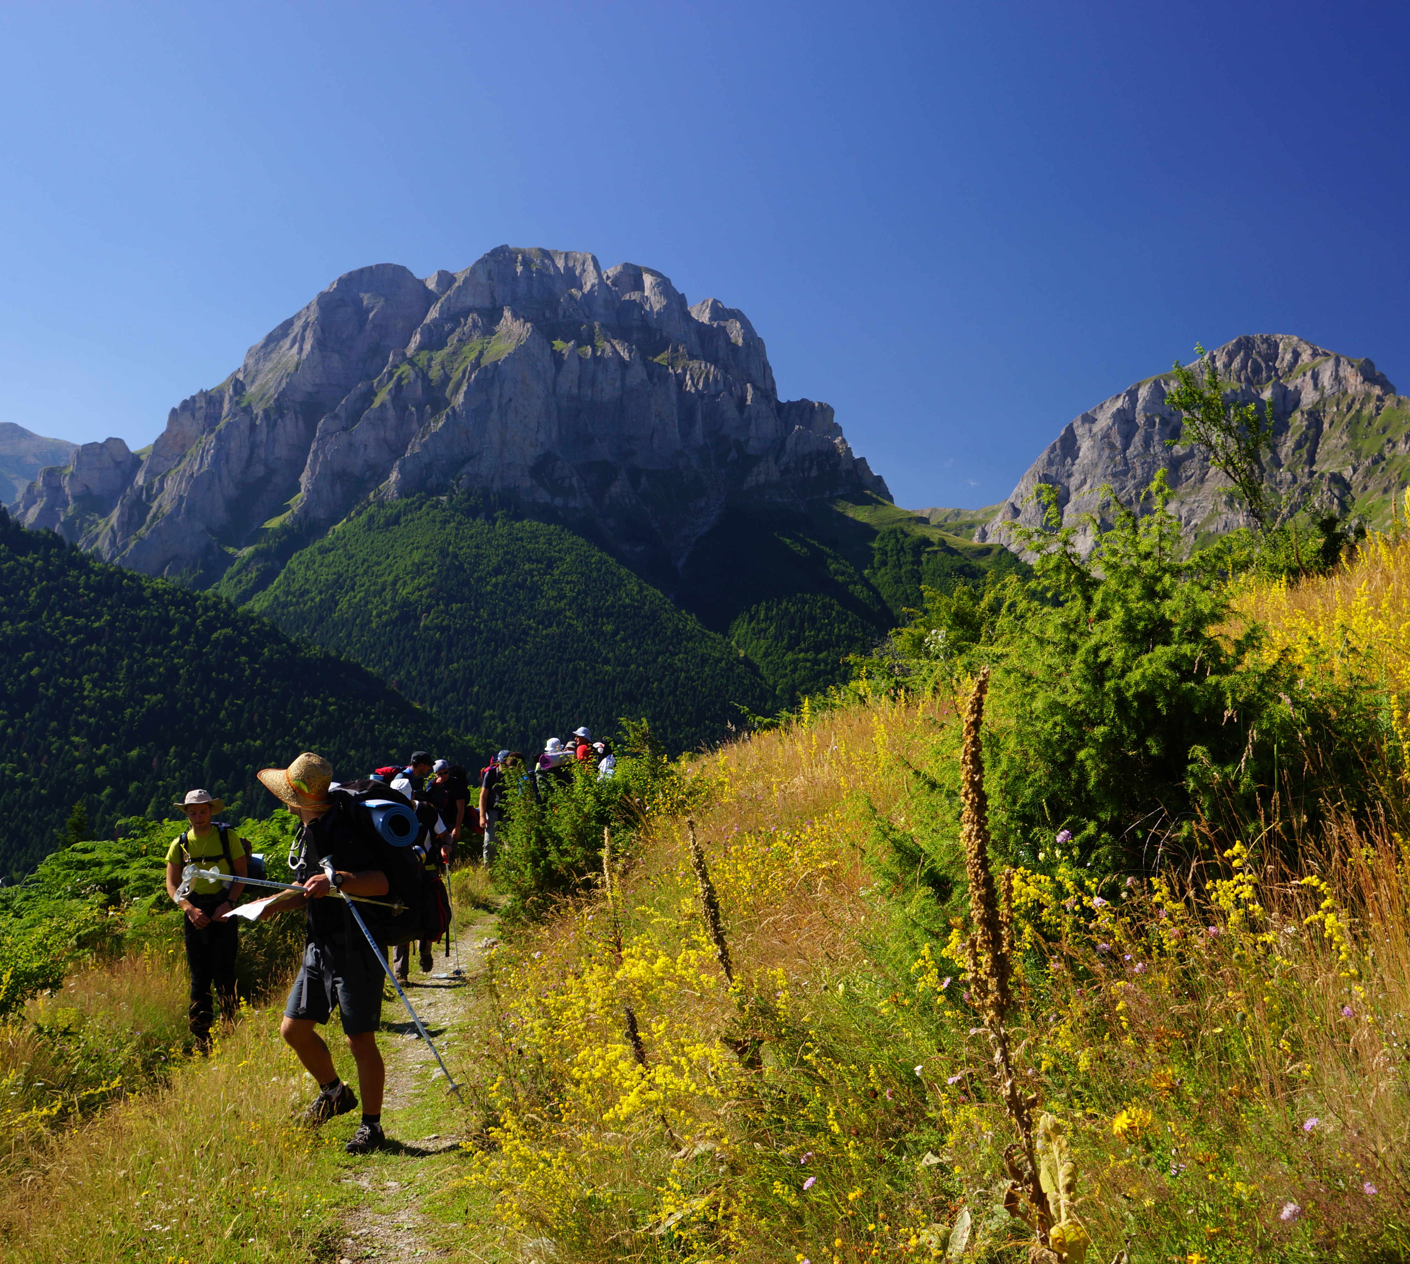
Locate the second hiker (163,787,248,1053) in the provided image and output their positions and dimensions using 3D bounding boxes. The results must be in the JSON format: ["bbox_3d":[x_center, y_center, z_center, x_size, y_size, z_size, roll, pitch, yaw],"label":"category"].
[{"bbox_3d":[-3.340,1.950,10.600,0.560,1.800,0.420,0,-3,5],"label":"second hiker"}]

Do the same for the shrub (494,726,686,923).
[{"bbox_3d":[-1.210,2.000,17.000,2.000,2.100,1.800,0,-3,-4],"label":"shrub"}]

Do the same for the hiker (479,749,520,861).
[{"bbox_3d":[-2.570,2.380,20.200,0.520,1.750,0.420,2,-3,-30],"label":"hiker"}]

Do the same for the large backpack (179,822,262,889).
[{"bbox_3d":[-3.310,1.560,10.880,0.460,0.580,0.320,0,-3,5],"label":"large backpack"}]

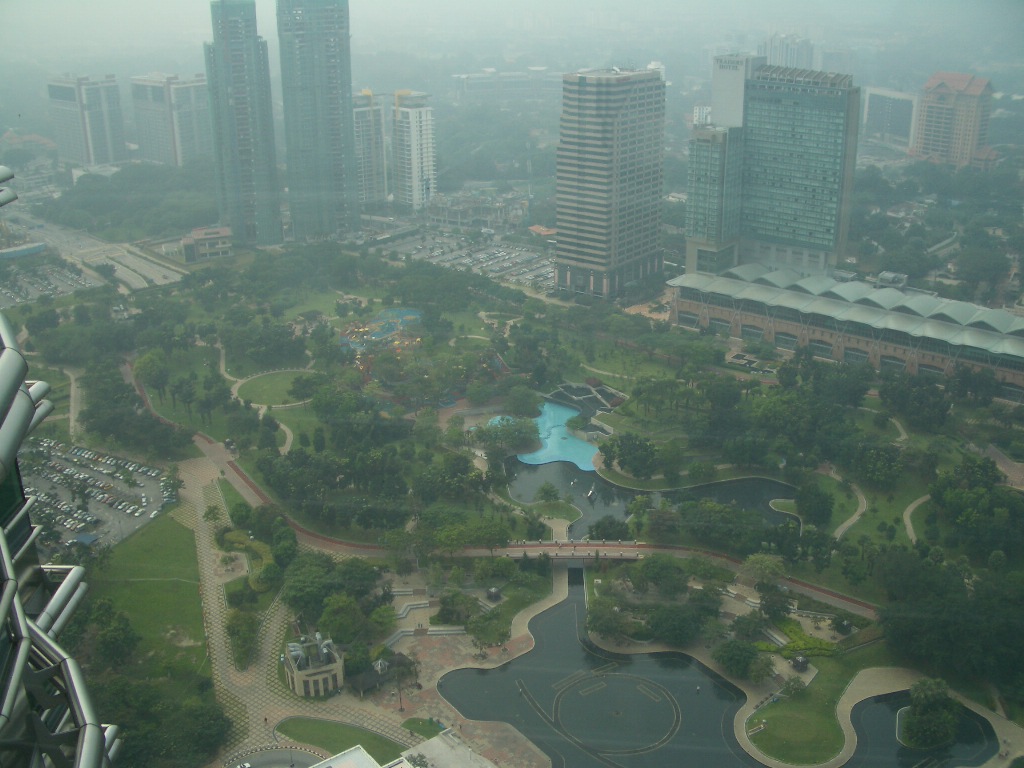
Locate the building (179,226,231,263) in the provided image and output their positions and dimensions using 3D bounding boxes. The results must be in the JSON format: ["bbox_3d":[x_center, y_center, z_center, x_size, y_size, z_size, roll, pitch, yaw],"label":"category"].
[{"bbox_3d":[-203.850,-92.540,689.340,31.000,16.000,16.000,-13,25,-31],"label":"building"}]

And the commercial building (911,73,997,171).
[{"bbox_3d":[377.510,-225.070,889.370,19.000,81.000,62.000,-11,23,-23],"label":"commercial building"}]

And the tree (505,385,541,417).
[{"bbox_3d":[4.810,7.270,431.420,14.800,11.500,14.800,-1,21,1],"label":"tree"}]

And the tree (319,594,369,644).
[{"bbox_3d":[-46.480,65.000,286.180,13.400,11.500,13.400,-5,22,-10],"label":"tree"}]

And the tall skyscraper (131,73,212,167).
[{"bbox_3d":[-338.800,-266.590,1041.270,55.000,86.000,53.000,13,25,31],"label":"tall skyscraper"}]

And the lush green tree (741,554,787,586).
[{"bbox_3d":[75.180,55.440,309.390,13.400,8.800,13.400,5,22,14],"label":"lush green tree"}]

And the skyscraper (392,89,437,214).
[{"bbox_3d":[-76.000,-179.620,807.360,26.000,93.000,24.000,20,29,41],"label":"skyscraper"}]

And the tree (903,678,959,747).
[{"bbox_3d":[98.530,77.800,244.290,12.600,14.000,12.600,9,24,24],"label":"tree"}]

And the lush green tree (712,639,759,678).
[{"bbox_3d":[58.810,72.370,272.470,12.000,10.000,12.000,5,22,13],"label":"lush green tree"}]

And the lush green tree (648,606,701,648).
[{"bbox_3d":[45.160,66.850,286.010,14.600,10.500,14.600,4,22,10],"label":"lush green tree"}]

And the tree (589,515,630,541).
[{"bbox_3d":[31.610,47.830,335.730,13.300,10.000,13.300,2,21,6],"label":"tree"}]

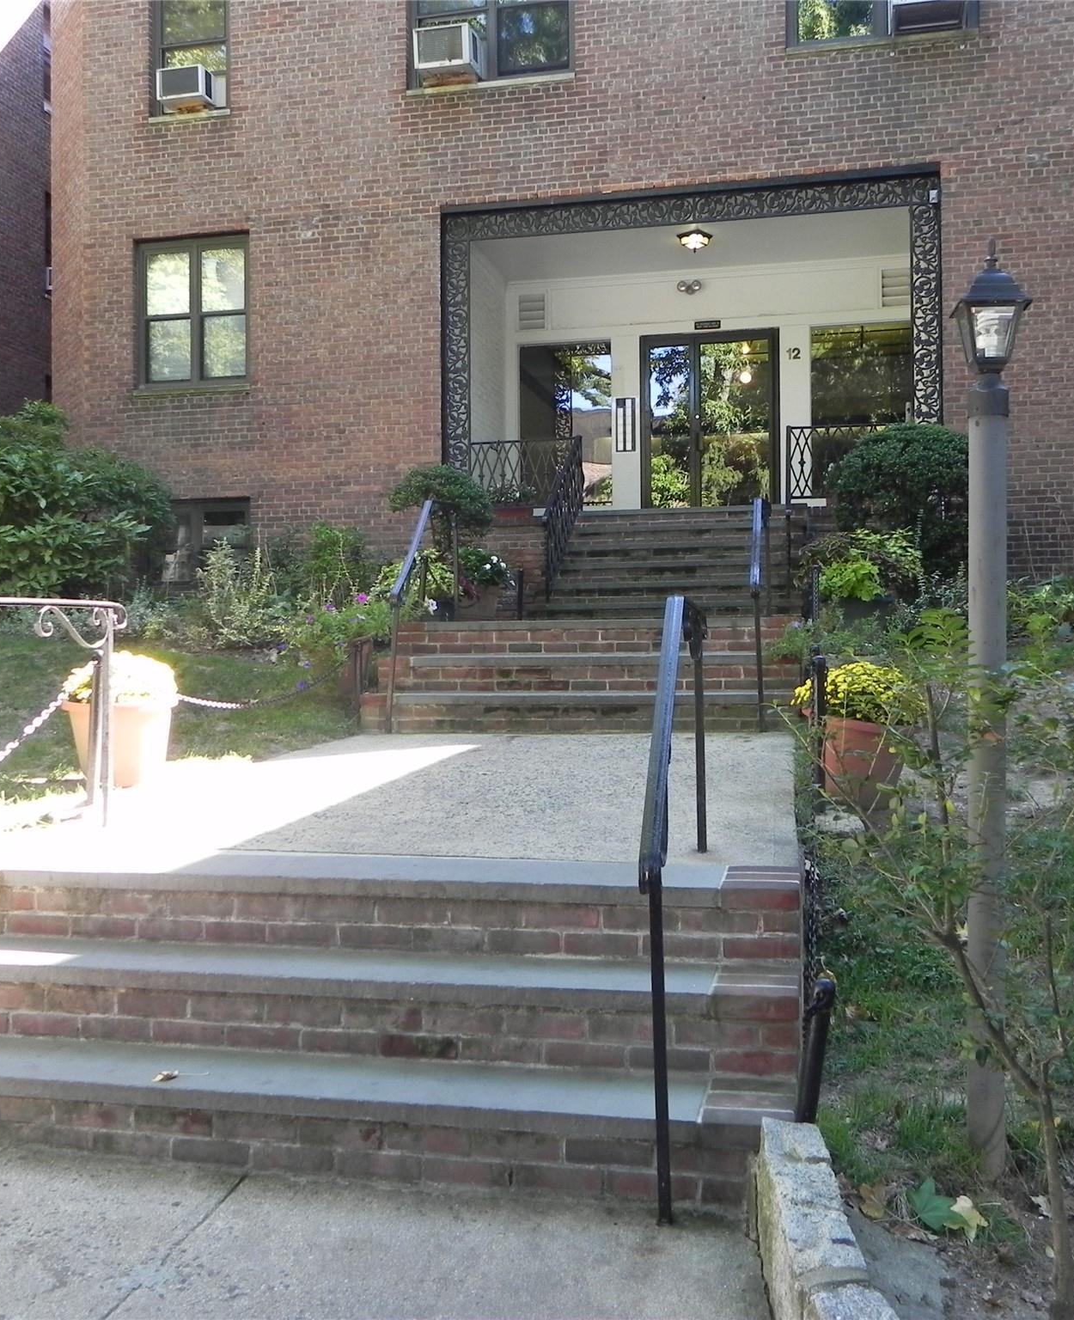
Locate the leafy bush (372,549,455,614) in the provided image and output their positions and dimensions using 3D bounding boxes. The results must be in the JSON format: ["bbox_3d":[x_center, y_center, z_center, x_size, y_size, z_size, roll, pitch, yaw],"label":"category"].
[{"bbox_3d":[-0.838,-0.524,9.000,0.562,0.459,0.520,0,0,13],"label":"leafy bush"}]

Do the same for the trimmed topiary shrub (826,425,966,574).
[{"bbox_3d":[3.070,-1.287,11.200,1.188,1.421,1.120,0,0,13],"label":"trimmed topiary shrub"}]

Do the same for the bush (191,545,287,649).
[{"bbox_3d":[-2.509,-0.564,11.107,0.860,0.900,0.750,0,-1,0],"label":"bush"}]

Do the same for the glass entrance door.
[{"bbox_3d":[1.950,-2.583,14.966,1.589,2.284,0.100,-1,-1,12],"label":"glass entrance door"}]

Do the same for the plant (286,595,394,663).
[{"bbox_3d":[-1.160,-0.174,7.800,0.641,0.422,0.520,0,0,13],"label":"plant"}]

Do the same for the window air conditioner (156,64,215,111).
[{"bbox_3d":[-3.668,-5.996,13.934,0.490,0.300,0.420,-1,-1,12],"label":"window air conditioner"}]

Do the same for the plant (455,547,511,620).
[{"bbox_3d":[-0.394,-0.554,9.600,0.419,0.539,0.400,0,0,0],"label":"plant"}]

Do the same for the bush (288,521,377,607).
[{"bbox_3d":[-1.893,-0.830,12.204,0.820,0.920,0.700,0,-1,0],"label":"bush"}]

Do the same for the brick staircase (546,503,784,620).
[{"bbox_3d":[1.298,-0.847,12.040,2.180,1.210,1.650,-1,-1,12],"label":"brick staircase"}]

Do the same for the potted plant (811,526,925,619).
[{"bbox_3d":[2.347,-0.601,9.400,0.812,0.665,0.720,0,0,13],"label":"potted plant"}]

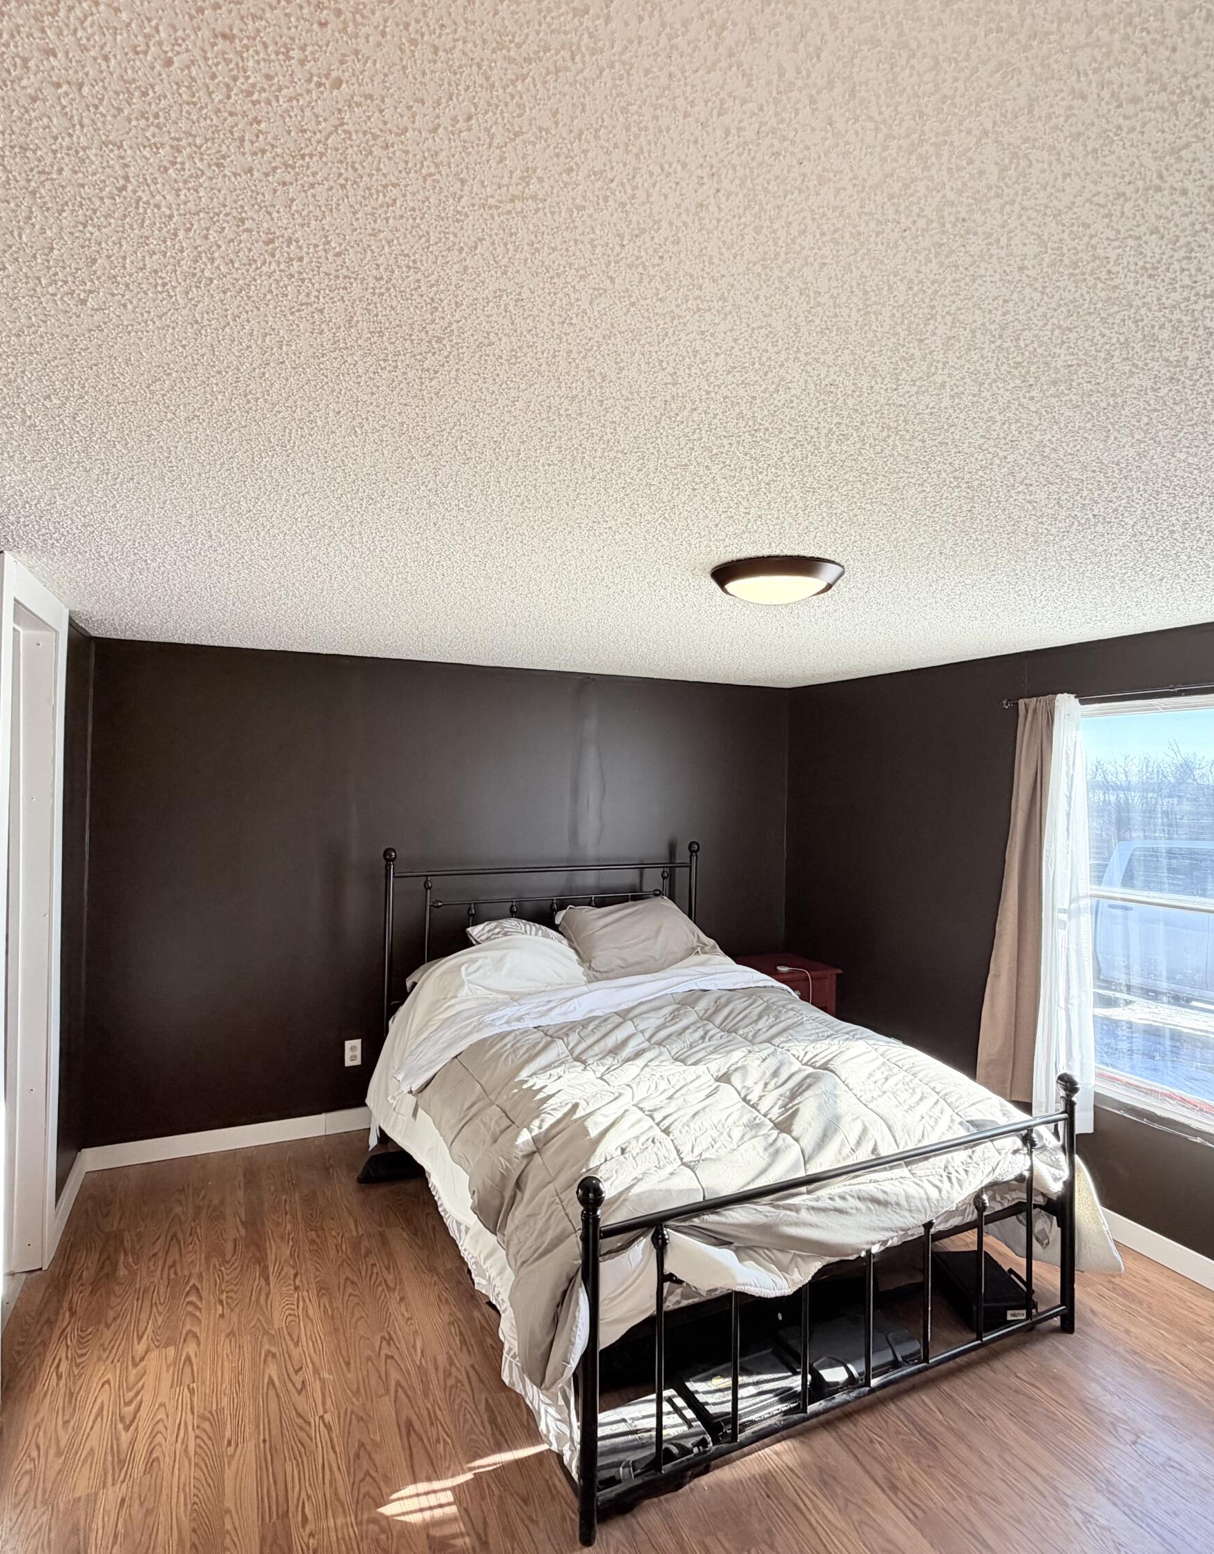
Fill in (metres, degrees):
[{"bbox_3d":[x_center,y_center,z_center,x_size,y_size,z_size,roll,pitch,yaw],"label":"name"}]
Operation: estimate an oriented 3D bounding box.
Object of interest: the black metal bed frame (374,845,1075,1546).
[{"bbox_3d":[0.192,0.961,3.077,1.610,1.290,2.190,1,-1,-26],"label":"black metal bed frame"}]

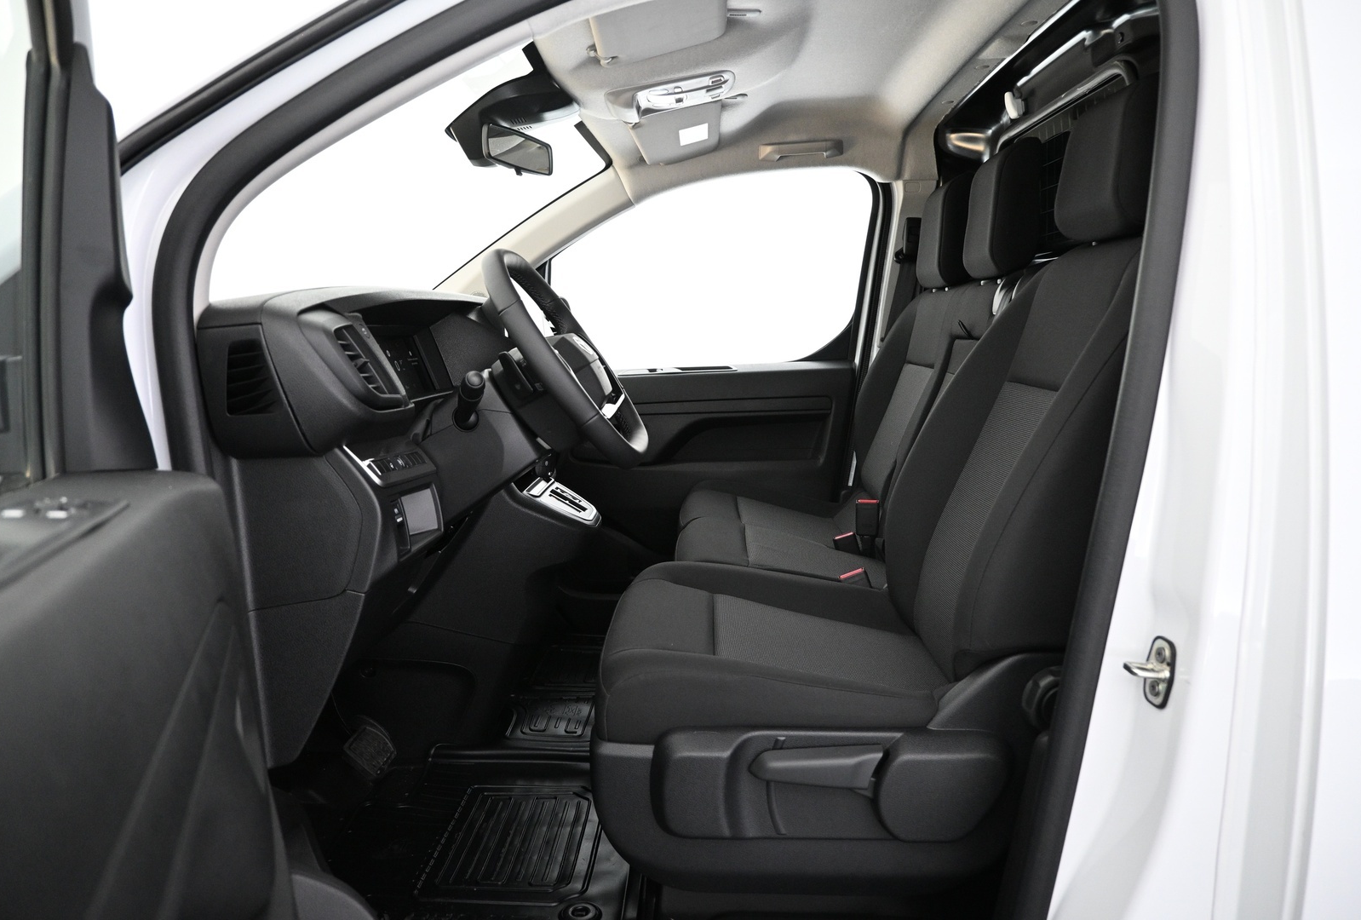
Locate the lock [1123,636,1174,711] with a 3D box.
[{"bbox_3d":[0.504,0.228,0.993,0.041,0.065,0.046,-1,8,2],"label":"lock"}]

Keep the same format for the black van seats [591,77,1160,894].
[{"bbox_3d":[0.298,-0.002,1.389,0.825,1.085,0.540,-1,8,2],"label":"black van seats"}]

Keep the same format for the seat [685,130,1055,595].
[{"bbox_3d":[0.355,-0.150,1.917,0.745,0.970,0.400,-1,8,2],"label":"seat"}]

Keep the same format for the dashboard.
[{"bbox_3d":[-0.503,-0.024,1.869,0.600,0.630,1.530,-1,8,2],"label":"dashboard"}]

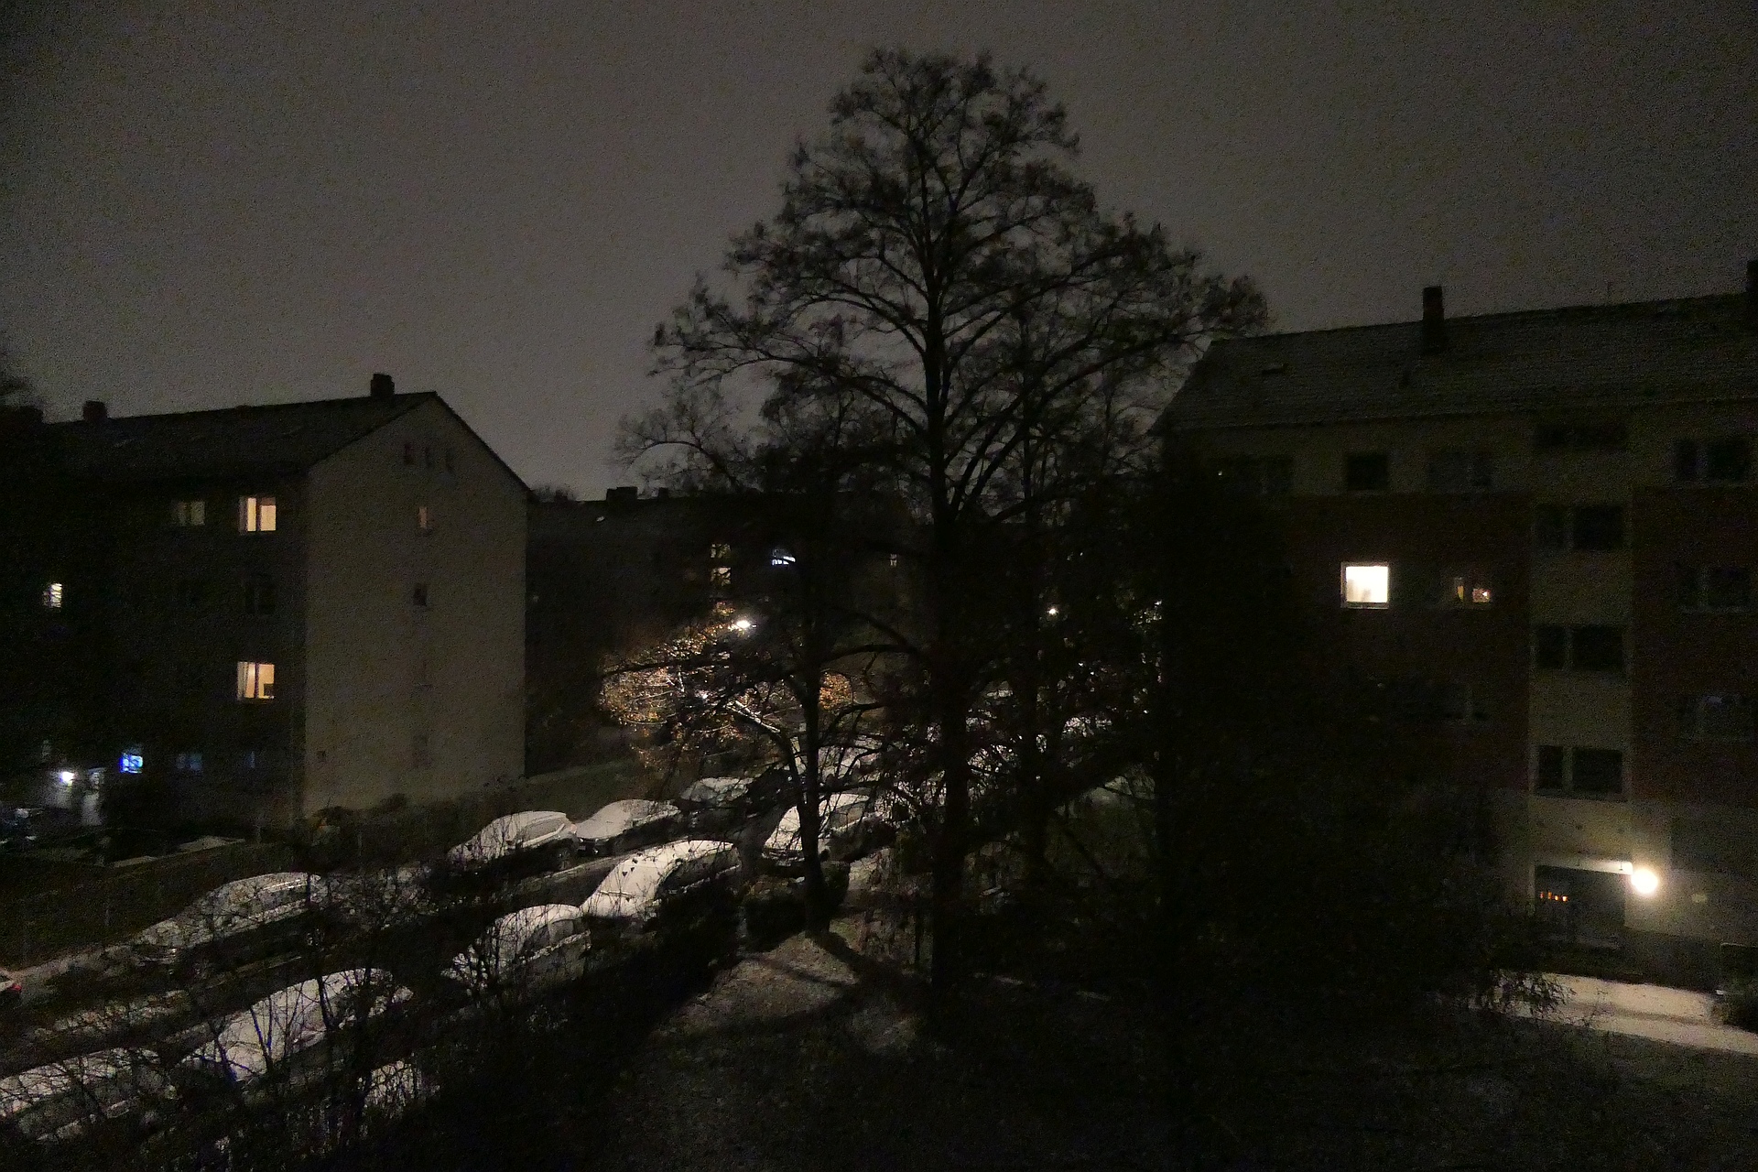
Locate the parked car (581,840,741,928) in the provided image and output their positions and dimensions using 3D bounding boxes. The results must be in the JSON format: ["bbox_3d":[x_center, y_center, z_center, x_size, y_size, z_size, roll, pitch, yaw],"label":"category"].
[{"bbox_3d":[-5.350,7.420,28.400,1.800,1.500,4.450,0,-1,24],"label":"parked car"}]

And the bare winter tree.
[{"bbox_3d":[1.546,-1.390,24.200,12.800,19.500,12.500,0,-1,22],"label":"bare winter tree"}]

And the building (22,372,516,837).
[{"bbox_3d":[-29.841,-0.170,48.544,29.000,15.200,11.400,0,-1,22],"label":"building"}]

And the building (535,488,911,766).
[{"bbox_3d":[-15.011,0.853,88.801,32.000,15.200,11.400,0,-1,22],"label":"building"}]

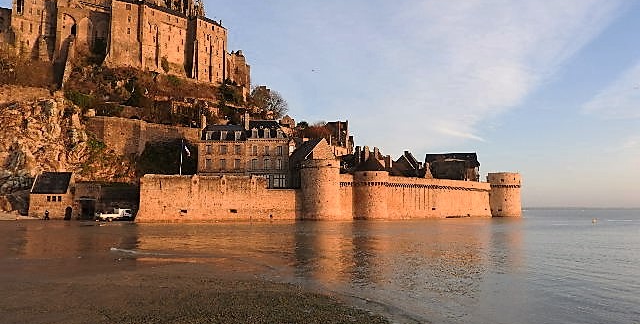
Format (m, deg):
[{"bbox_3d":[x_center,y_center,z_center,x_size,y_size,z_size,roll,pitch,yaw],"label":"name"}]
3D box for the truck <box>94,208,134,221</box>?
[{"bbox_3d":[-35.148,9.095,76.000,5.400,2.100,1.950,-1,-6,5],"label":"truck"}]

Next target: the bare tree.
[{"bbox_3d":[-17.414,-20.000,153.000,12.800,12.000,12.000,0,-6,0],"label":"bare tree"}]

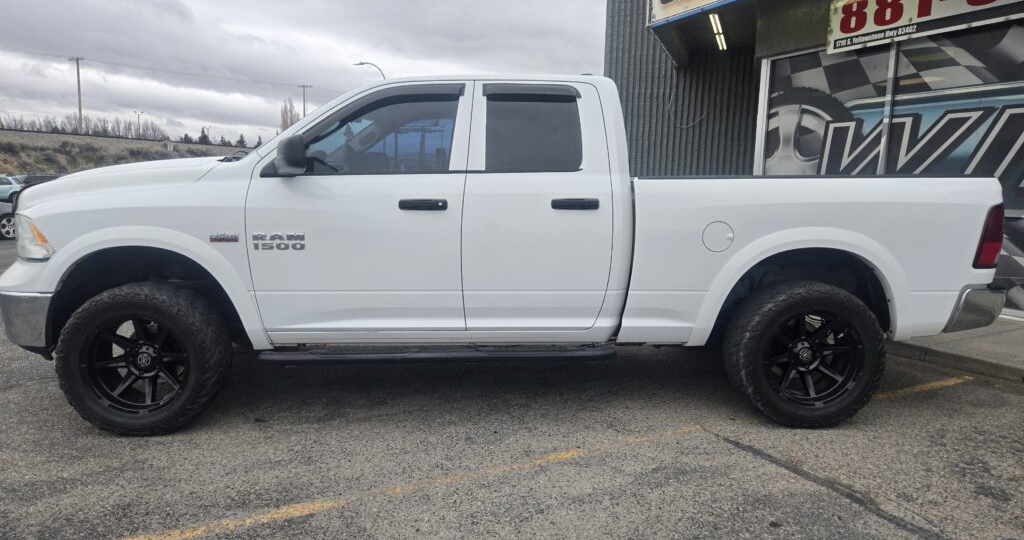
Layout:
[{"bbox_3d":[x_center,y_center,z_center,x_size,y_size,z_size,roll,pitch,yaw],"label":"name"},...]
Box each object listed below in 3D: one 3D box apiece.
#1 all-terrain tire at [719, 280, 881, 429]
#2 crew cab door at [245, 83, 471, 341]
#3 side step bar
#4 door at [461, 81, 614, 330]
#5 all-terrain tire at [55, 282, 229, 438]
[{"bbox_3d":[1.611,0.463,3.764,0.805,0.805,0.295,0,8,-2],"label":"all-terrain tire"},{"bbox_3d":[-0.782,-0.337,3.602,1.175,1.330,0.240,0,8,-2],"label":"crew cab door"},{"bbox_3d":[-0.392,0.465,3.676,1.900,0.085,0.150,0,8,-2],"label":"side step bar"},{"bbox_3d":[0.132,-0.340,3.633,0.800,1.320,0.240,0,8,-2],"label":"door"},{"bbox_3d":[-1.956,0.476,3.644,0.805,0.805,0.295,0,8,-2],"label":"all-terrain tire"}]

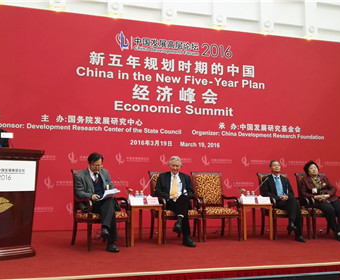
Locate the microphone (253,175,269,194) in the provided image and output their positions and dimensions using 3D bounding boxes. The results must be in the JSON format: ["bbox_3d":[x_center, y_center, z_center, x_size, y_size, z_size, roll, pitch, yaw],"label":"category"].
[{"bbox_3d":[1.443,0.800,5.962,0.358,0.429,0.090,2,-6,-15],"label":"microphone"}]

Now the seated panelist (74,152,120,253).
[{"bbox_3d":[-0.894,0.790,4.986,0.540,1.260,0.800,5,-9,-33],"label":"seated panelist"}]

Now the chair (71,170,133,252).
[{"bbox_3d":[-0.942,0.912,5.035,0.610,1.030,0.660,6,-9,-36],"label":"chair"}]

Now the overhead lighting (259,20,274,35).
[{"bbox_3d":[2.150,-2.497,8.246,0.270,0.300,0.240,2,-6,-13],"label":"overhead lighting"}]

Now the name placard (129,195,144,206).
[{"bbox_3d":[-0.468,0.860,5.124,0.200,0.100,0.080,5,-7,-33],"label":"name placard"}]

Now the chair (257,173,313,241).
[{"bbox_3d":[1.841,1.057,6.055,0.610,1.030,0.660,1,-8,-9],"label":"chair"}]

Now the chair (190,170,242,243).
[{"bbox_3d":[0.722,1.023,5.832,0.610,1.030,0.660,2,-8,-13],"label":"chair"}]

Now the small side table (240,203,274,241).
[{"bbox_3d":[1.299,1.287,5.910,0.480,0.530,0.650,1,-8,-9],"label":"small side table"}]

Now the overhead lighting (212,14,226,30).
[{"bbox_3d":[1.066,-2.531,7.986,0.270,0.300,0.240,2,-6,-13],"label":"overhead lighting"}]

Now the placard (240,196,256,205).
[{"bbox_3d":[1.221,0.949,5.769,0.195,0.105,0.080,1,-8,-9],"label":"placard"}]

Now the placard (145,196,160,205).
[{"bbox_3d":[-0.247,0.877,5.270,0.200,0.100,0.080,5,-7,-33],"label":"placard"}]

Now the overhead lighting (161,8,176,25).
[{"bbox_3d":[-0.022,-2.683,8.089,0.300,0.320,0.250,2,-8,-12],"label":"overhead lighting"}]

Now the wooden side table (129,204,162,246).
[{"bbox_3d":[-0.472,1.209,5.359,0.500,0.546,0.590,5,-7,-33],"label":"wooden side table"}]

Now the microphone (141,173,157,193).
[{"bbox_3d":[-0.344,0.716,5.438,0.301,0.453,0.090,5,-7,-33],"label":"microphone"}]

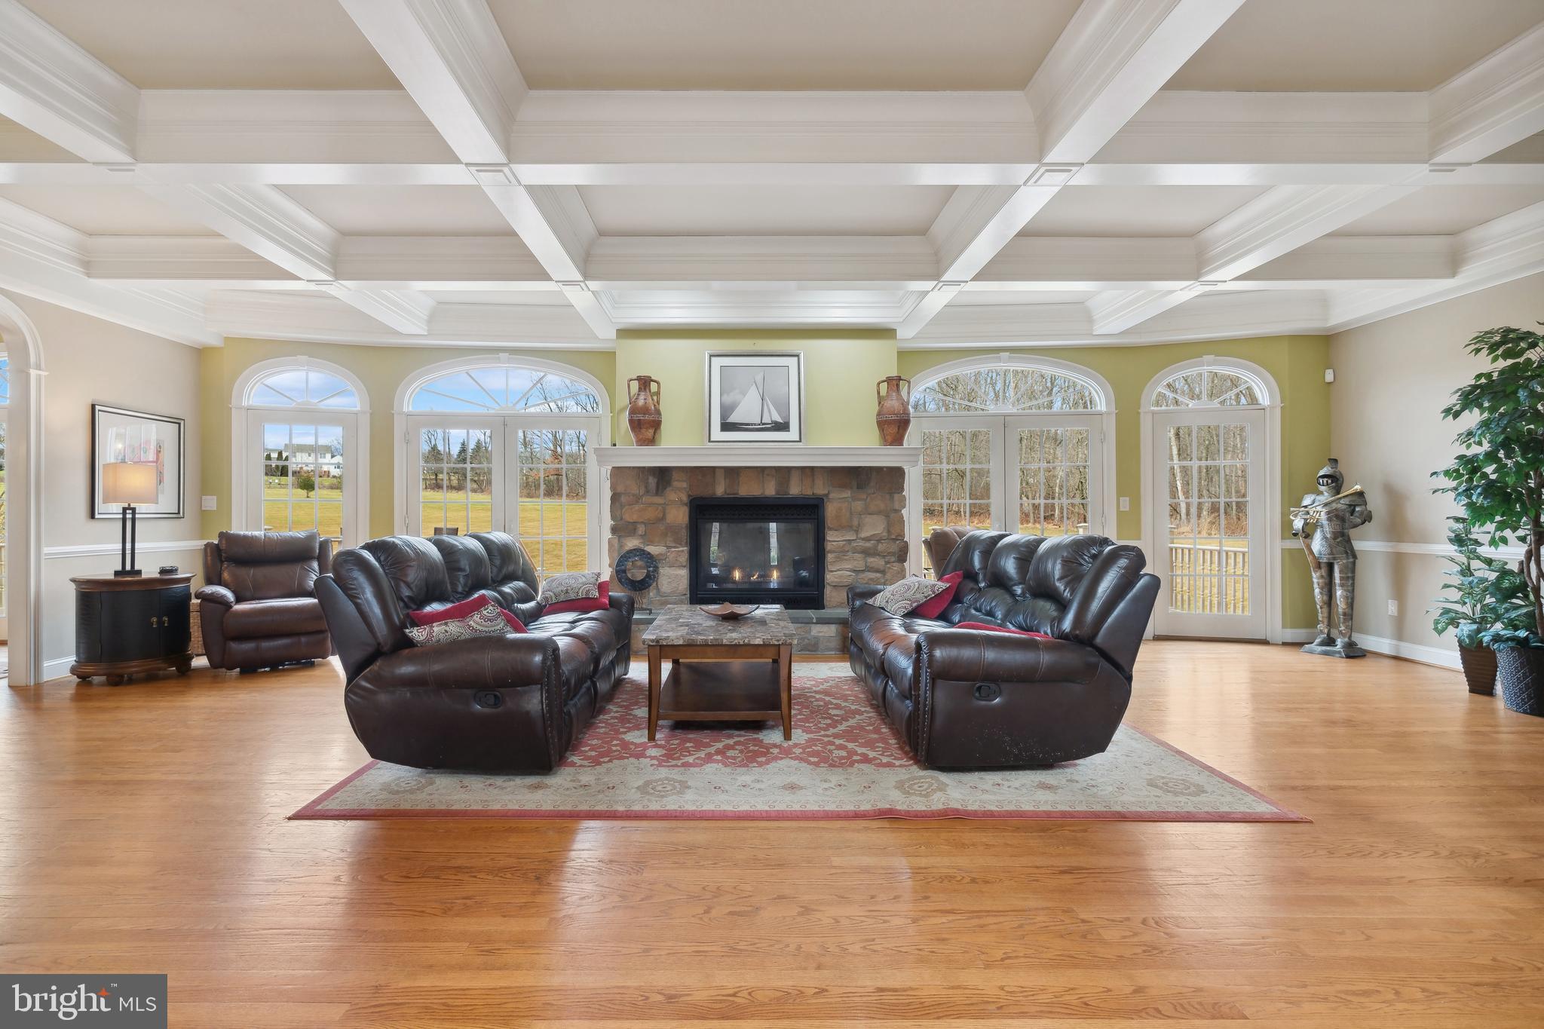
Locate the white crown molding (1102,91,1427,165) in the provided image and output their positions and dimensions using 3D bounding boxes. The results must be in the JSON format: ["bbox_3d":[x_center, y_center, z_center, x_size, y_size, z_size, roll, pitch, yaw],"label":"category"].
[{"bbox_3d":[2.264,-1.773,3.135,1.601,0.274,0.122,0,0,0],"label":"white crown molding"}]

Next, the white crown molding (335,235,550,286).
[{"bbox_3d":[-2.283,-1.765,4.750,1.530,0.280,0.130,0,0,0],"label":"white crown molding"}]

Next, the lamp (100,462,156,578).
[{"bbox_3d":[-4.410,0.036,4.710,0.213,0.787,0.284,0,0,26],"label":"lamp"}]

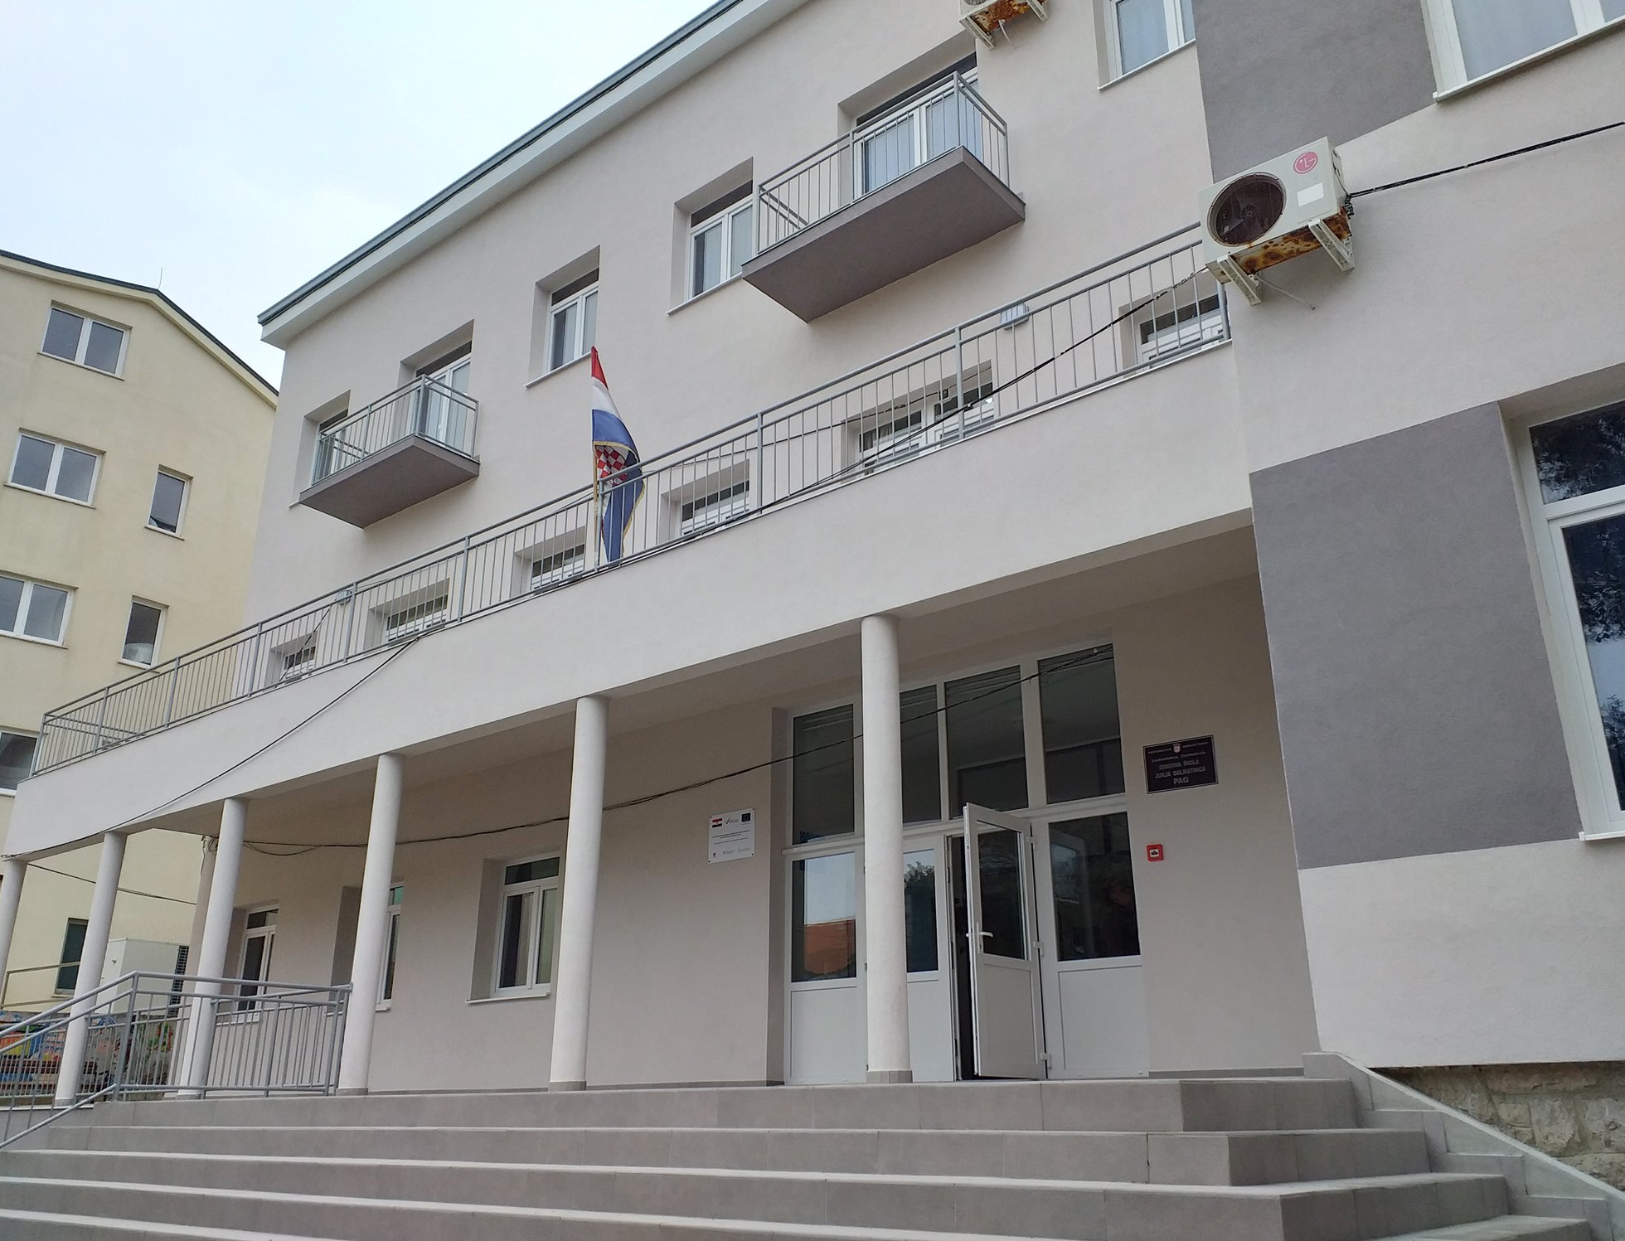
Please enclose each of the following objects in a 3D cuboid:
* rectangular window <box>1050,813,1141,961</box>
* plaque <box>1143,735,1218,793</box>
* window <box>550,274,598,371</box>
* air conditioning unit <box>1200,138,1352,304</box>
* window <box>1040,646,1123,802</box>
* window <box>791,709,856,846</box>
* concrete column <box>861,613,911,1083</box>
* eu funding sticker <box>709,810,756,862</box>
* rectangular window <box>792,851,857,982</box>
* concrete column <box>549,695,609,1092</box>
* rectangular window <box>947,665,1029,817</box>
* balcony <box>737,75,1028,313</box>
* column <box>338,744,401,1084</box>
[{"bbox_3d":[2.329,2.205,10.720,0.732,1.157,0.070,-16,-26,36],"label":"rectangular window"},{"bbox_3d":[2.933,1.151,10.316,0.594,0.397,0.020,-16,-26,37],"label":"plaque"},{"bbox_3d":[-3.301,-4.219,18.361,1.382,1.670,0.100,-16,-26,37],"label":"window"},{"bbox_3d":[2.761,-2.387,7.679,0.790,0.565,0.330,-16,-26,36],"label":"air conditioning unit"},{"bbox_3d":[2.328,0.902,11.223,0.732,1.315,0.070,-16,-26,36],"label":"window"},{"bbox_3d":[0.105,1.531,12.899,0.788,1.303,0.070,-16,-26,36],"label":"window"},{"bbox_3d":[0.487,1.451,8.666,0.274,3.109,0.274,0,-21,0],"label":"concrete column"},{"bbox_3d":[-0.833,2.211,13.286,0.625,0.480,0.012,-16,-26,37],"label":"eu funding sticker"},{"bbox_3d":[0.110,2.842,12.389,0.778,1.155,0.070,-16,-26,36],"label":"rectangular window"},{"bbox_3d":[-1.881,2.158,10.515,0.274,3.139,0.274,0,-21,0],"label":"concrete column"},{"bbox_3d":[1.578,1.119,11.787,0.816,1.308,0.070,-16,-26,36],"label":"rectangular window"},{"bbox_3d":[0.693,-4.455,13.710,2.849,1.269,1.094,-16,-26,37],"label":"balcony"},{"bbox_3d":[-4.177,2.829,12.310,0.255,3.200,0.255,-16,-26,36],"label":"column"}]

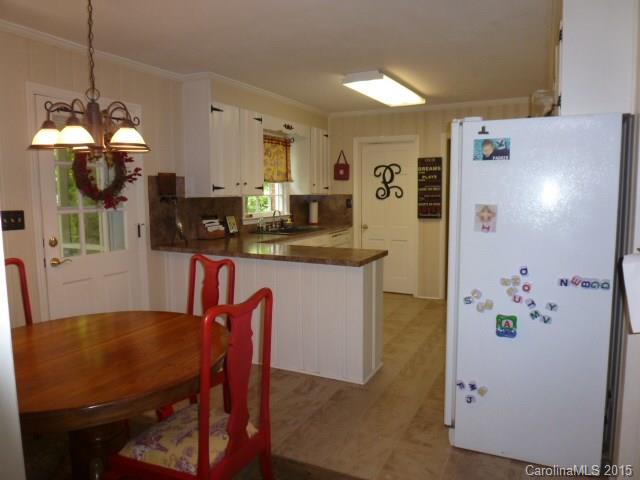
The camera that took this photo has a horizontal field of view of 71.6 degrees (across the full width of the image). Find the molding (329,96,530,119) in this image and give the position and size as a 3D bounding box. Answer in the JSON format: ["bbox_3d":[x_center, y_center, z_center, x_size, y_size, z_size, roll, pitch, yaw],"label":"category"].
[{"bbox_3d":[1.314,-1.659,5.584,2.680,0.080,0.070,3,7,27],"label":"molding"}]

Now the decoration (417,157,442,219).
[{"bbox_3d":[1.403,-0.659,5.670,0.307,0.773,0.030,3,7,27],"label":"decoration"}]

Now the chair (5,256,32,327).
[{"bbox_3d":[-1.658,0.640,2.451,0.530,1.010,0.470,3,7,27],"label":"chair"}]

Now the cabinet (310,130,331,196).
[{"bbox_3d":[-0.130,-1.062,6.128,0.321,0.872,0.534,3,7,27],"label":"cabinet"}]

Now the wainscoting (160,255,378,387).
[{"bbox_3d":[-0.470,0.547,3.801,1.976,0.881,0.444,3,7,27],"label":"wainscoting"}]

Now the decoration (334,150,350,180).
[{"bbox_3d":[0.312,-1.036,6.178,0.240,0.410,0.060,3,7,27],"label":"decoration"}]

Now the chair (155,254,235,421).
[{"bbox_3d":[-0.755,0.635,2.376,0.490,1.025,0.540,5,8,41],"label":"chair"}]

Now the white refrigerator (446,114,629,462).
[{"bbox_3d":[1.195,0.237,2.615,0.780,1.770,0.870,3,7,22],"label":"white refrigerator"}]

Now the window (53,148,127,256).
[{"bbox_3d":[-1.769,-0.391,3.439,0.060,1.030,0.610,3,7,27],"label":"window"}]

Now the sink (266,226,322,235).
[{"bbox_3d":[-0.382,-0.017,5.292,0.530,0.190,0.850,3,7,27],"label":"sink"}]

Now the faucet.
[{"bbox_3d":[-0.506,-0.237,5.366,0.170,0.250,0.080,3,7,27],"label":"faucet"}]

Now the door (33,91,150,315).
[{"bbox_3d":[-1.730,0.000,3.462,0.060,2.054,0.818,3,7,27],"label":"door"}]

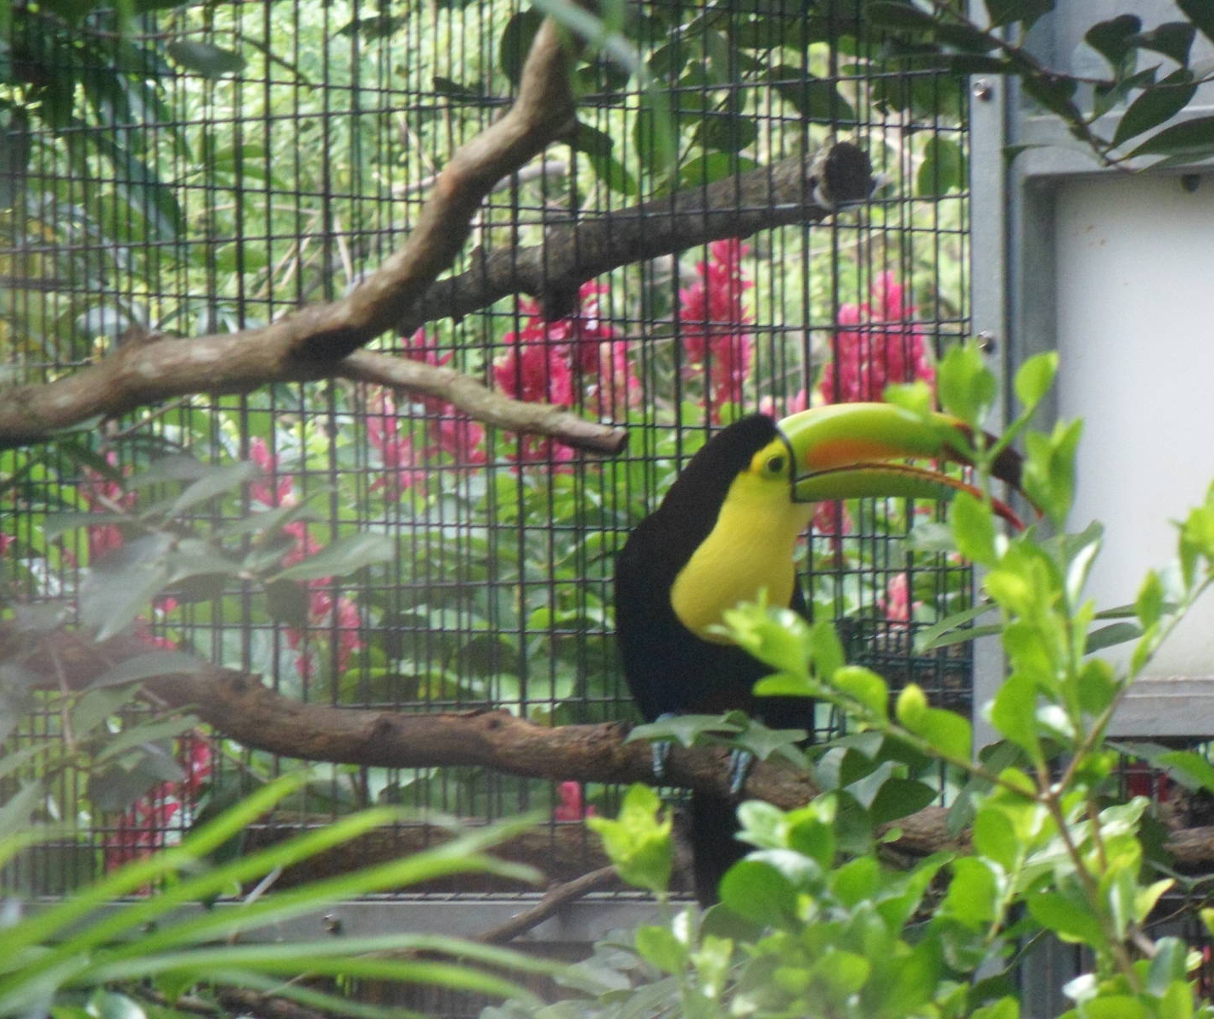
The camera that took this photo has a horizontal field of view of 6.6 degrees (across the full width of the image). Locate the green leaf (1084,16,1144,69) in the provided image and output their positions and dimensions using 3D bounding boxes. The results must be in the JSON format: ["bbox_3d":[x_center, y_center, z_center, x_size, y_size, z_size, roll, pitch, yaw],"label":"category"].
[{"bbox_3d":[0.288,-0.264,6.000,0.029,0.036,0.020,17,0,0],"label":"green leaf"}]

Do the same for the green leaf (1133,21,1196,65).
[{"bbox_3d":[0.316,-0.264,6.000,0.035,0.026,0.020,6,0,0],"label":"green leaf"}]

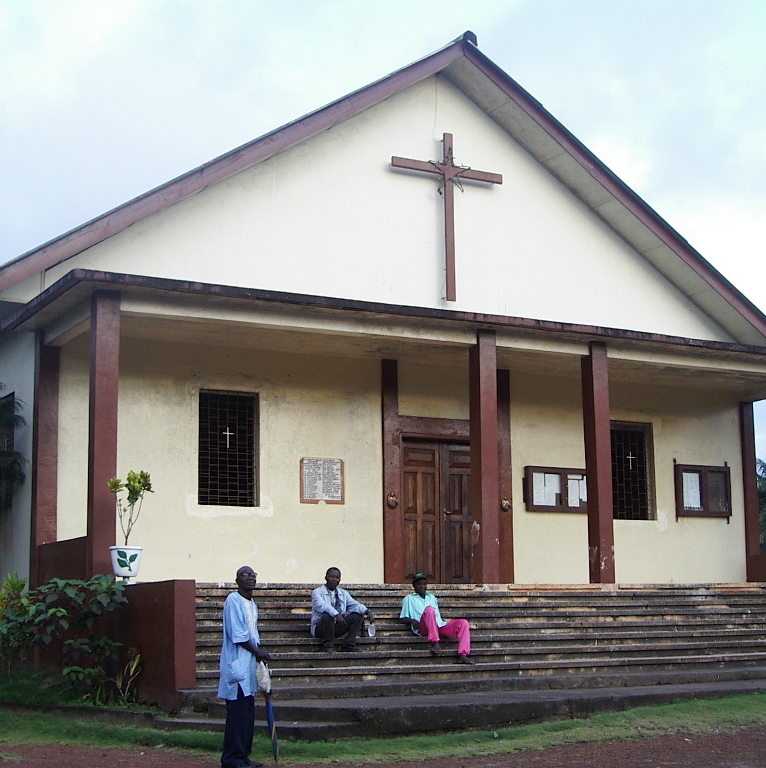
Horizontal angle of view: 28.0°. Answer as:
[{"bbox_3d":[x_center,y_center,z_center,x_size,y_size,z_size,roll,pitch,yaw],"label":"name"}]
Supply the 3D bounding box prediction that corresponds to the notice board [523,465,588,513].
[{"bbox_3d":[2.807,1.675,24.098,1.494,0.702,0.090,5,-11,-29],"label":"notice board"}]

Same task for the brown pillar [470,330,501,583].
[{"bbox_3d":[1.464,1.052,22.283,0.285,3.654,0.275,4,-10,-31],"label":"brown pillar"}]

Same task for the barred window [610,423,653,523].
[{"bbox_3d":[4.043,1.405,24.987,0.921,1.620,0.153,5,-11,-29],"label":"barred window"}]

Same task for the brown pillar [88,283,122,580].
[{"bbox_3d":[-3.307,0.611,18.170,0.275,3.408,0.261,5,-11,-29],"label":"brown pillar"}]

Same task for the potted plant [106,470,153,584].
[{"bbox_3d":[-3.001,1.706,18.283,0.530,1.367,0.490,4,-10,-31],"label":"potted plant"}]

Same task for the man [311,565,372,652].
[{"bbox_3d":[-0.495,2.683,18.356,0.650,1.002,0.720,2,-9,-19],"label":"man"}]

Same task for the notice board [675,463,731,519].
[{"bbox_3d":[5.719,1.915,27.448,1.322,0.918,0.100,4,-10,-31],"label":"notice board"}]

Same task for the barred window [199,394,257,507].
[{"bbox_3d":[-2.178,0.918,21.570,0.921,1.620,0.153,5,-11,-29],"label":"barred window"}]

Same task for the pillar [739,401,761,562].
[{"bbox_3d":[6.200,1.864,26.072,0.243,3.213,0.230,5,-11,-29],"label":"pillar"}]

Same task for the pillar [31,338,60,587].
[{"bbox_3d":[-4.420,0.997,20.288,0.275,3.363,0.270,5,-11,-29],"label":"pillar"}]

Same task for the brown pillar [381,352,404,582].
[{"bbox_3d":[0.116,1.396,24.200,0.305,3.588,0.150,4,-10,-31],"label":"brown pillar"}]

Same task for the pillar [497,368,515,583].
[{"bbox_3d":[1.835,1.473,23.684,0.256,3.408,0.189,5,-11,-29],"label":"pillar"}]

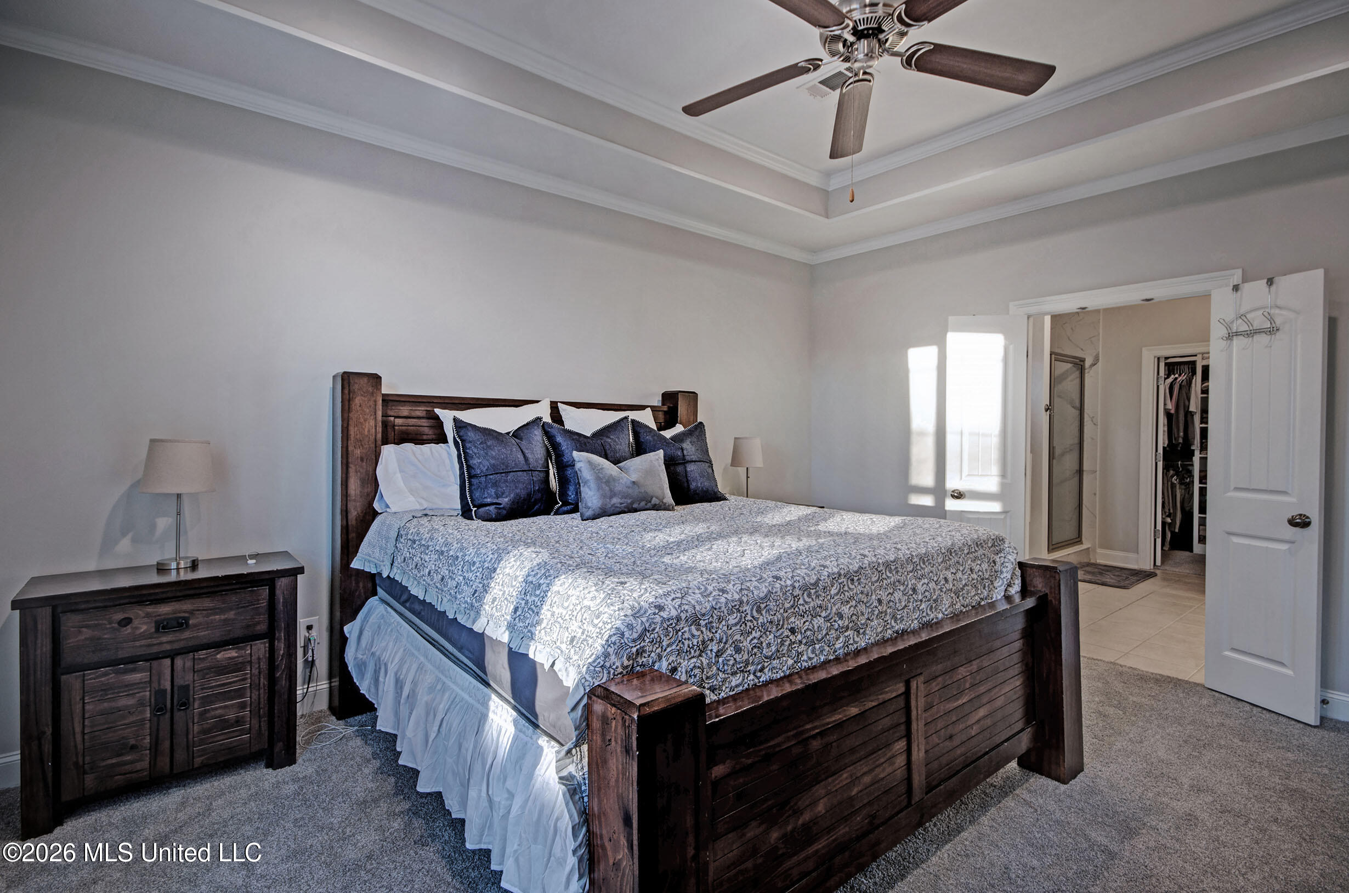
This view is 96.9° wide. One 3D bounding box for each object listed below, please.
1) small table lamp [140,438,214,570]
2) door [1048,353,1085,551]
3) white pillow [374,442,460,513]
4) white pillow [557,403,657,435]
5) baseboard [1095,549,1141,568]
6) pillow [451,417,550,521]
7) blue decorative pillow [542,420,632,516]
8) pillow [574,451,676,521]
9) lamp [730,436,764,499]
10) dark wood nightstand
[{"bbox_3d":[-1.916,0.218,2.320,0.224,0.494,0.224,-1,2,-39],"label":"small table lamp"},{"bbox_3d":[3.867,0.067,5.870,0.988,1.875,0.040,-1,2,-39],"label":"door"},{"bbox_3d":[-1.027,0.153,2.931,0.746,0.393,0.171,-1,-31,-39],"label":"white pillow"},{"bbox_3d":[-0.333,0.050,3.410,0.615,0.554,0.171,-1,-18,-39],"label":"white pillow"},{"bbox_3d":[4.421,1.117,5.970,0.016,0.136,0.348,-1,2,-39],"label":"baseboard"},{"bbox_3d":[-0.768,0.093,2.698,0.161,0.454,0.454,-22,-14,41],"label":"pillow"},{"bbox_3d":[-0.420,0.093,3.005,0.484,0.464,0.161,-1,-15,-41],"label":"blue decorative pillow"},{"bbox_3d":[-0.230,0.177,2.875,0.504,0.333,0.131,-1,-26,-39],"label":"pillow"},{"bbox_3d":[0.501,0.187,4.177,0.227,0.499,0.227,0,1,0],"label":"lamp"},{"bbox_3d":[-1.893,0.851,2.265,0.772,0.769,0.413,-1,2,-39],"label":"dark wood nightstand"}]

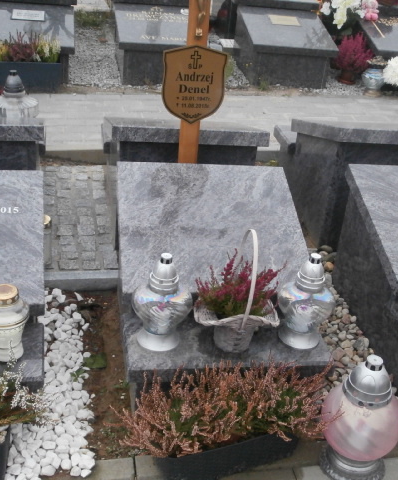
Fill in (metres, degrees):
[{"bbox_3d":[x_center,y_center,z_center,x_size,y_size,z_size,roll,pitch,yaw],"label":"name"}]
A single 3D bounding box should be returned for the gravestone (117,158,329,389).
[{"bbox_3d":[0.043,0.131,2.310,0.600,0.505,0.770,0,28,-10],"label":"gravestone"}]

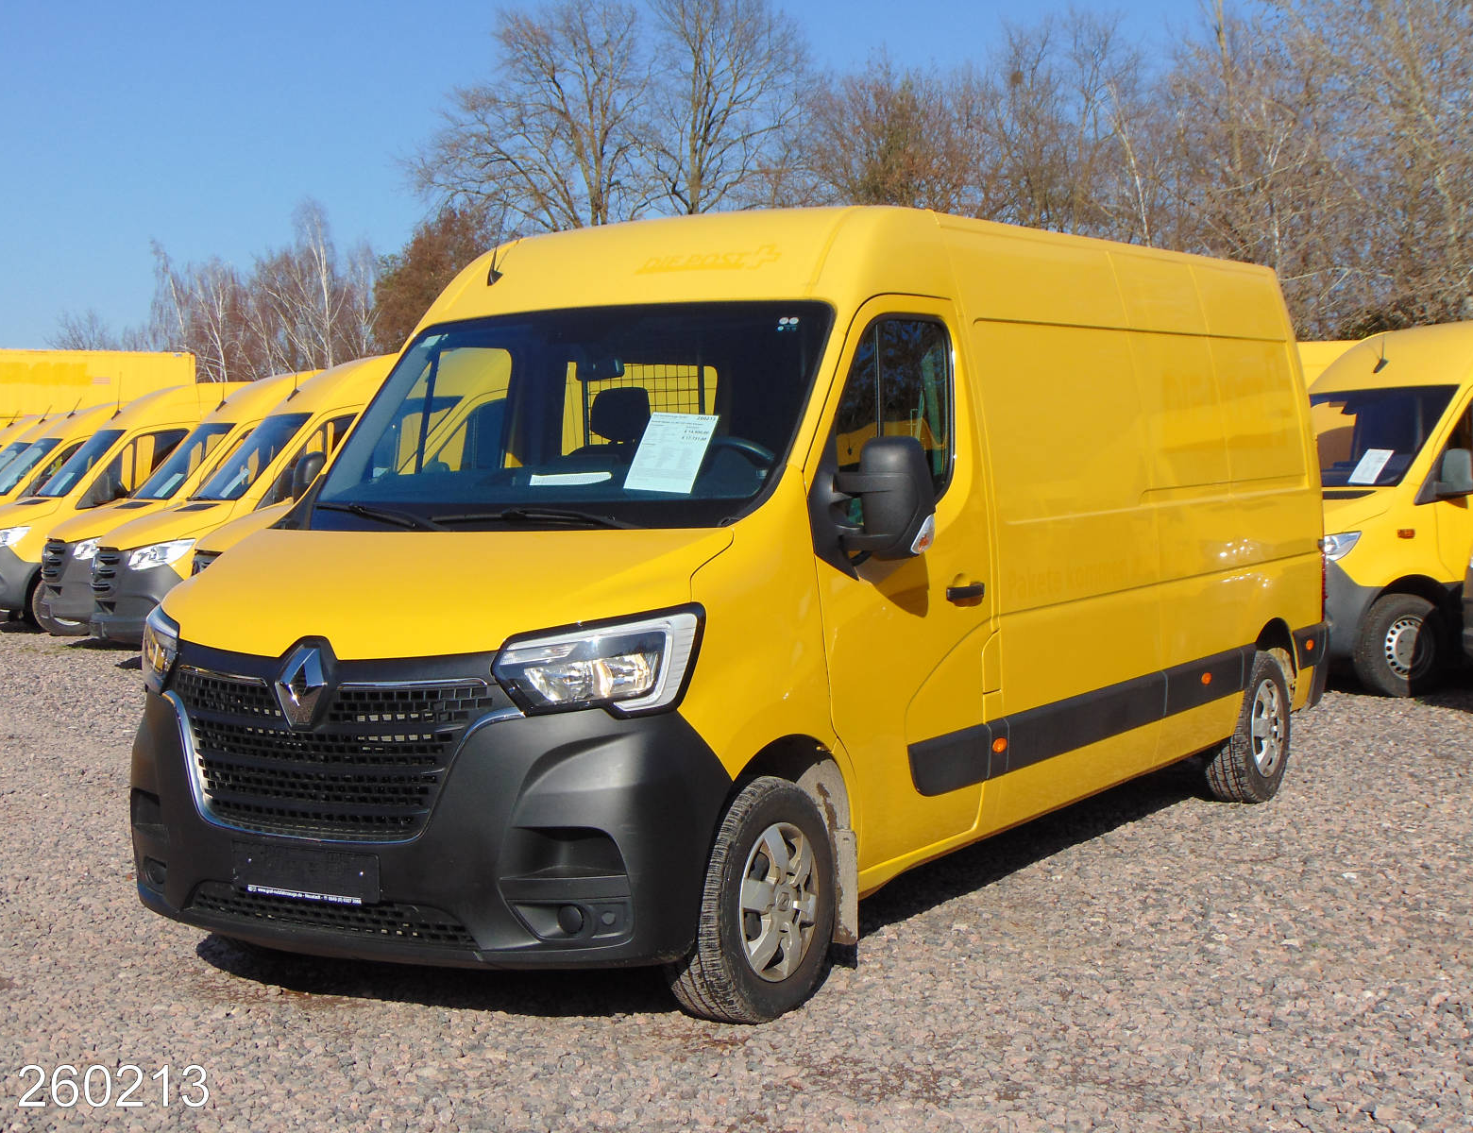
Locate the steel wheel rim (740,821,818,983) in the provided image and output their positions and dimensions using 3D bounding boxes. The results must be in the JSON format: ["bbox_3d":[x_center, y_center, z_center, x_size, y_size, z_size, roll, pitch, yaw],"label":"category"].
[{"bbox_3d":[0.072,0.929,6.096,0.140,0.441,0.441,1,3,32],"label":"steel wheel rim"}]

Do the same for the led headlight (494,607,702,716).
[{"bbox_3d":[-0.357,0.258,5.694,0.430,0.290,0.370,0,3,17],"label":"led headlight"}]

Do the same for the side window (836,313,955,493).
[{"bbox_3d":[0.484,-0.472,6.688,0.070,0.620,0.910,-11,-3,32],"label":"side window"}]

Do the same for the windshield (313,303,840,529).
[{"bbox_3d":[-0.575,-0.427,6.791,1.780,1.050,0.151,1,-42,32],"label":"windshield"}]

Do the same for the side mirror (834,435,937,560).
[{"bbox_3d":[0.451,-0.197,6.335,0.255,0.365,0.210,1,3,32],"label":"side mirror"}]

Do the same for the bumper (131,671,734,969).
[{"bbox_3d":[-1.014,0.683,6.091,2.000,0.740,0.620,1,3,32],"label":"bumper"}]

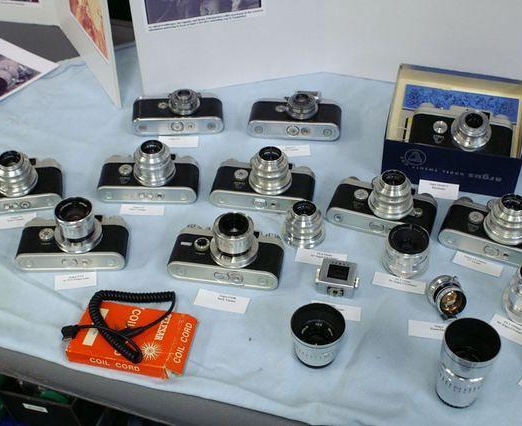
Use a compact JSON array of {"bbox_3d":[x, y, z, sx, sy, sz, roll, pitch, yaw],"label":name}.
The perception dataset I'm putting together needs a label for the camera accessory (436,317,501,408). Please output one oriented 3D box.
[{"bbox_3d":[0.204,0.153,0.747,0.056,0.084,0.056,0,43,0],"label":"camera accessory"}]

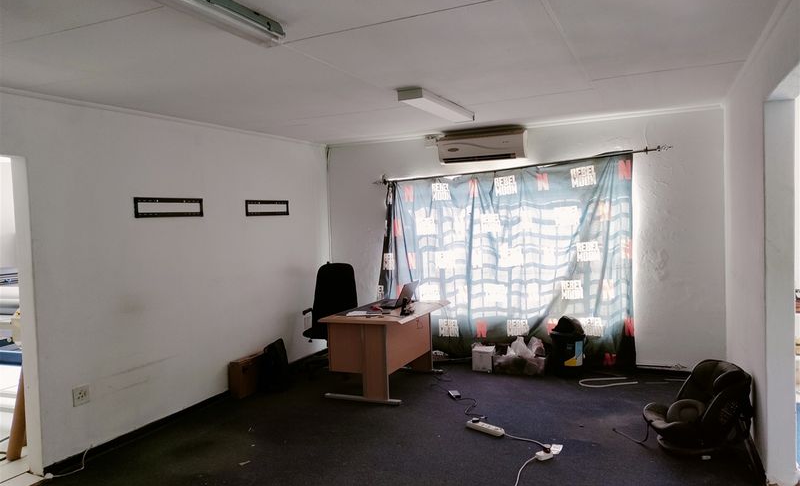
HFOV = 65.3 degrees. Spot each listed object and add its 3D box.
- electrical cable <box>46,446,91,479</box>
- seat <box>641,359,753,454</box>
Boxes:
[{"bbox_3d":[-2.168,1.464,4.179,0.150,0.075,0.390,-1,3,23],"label":"electrical cable"},{"bbox_3d":[1.940,1.047,4.117,0.640,0.530,0.450,-3,3,-15],"label":"seat"}]

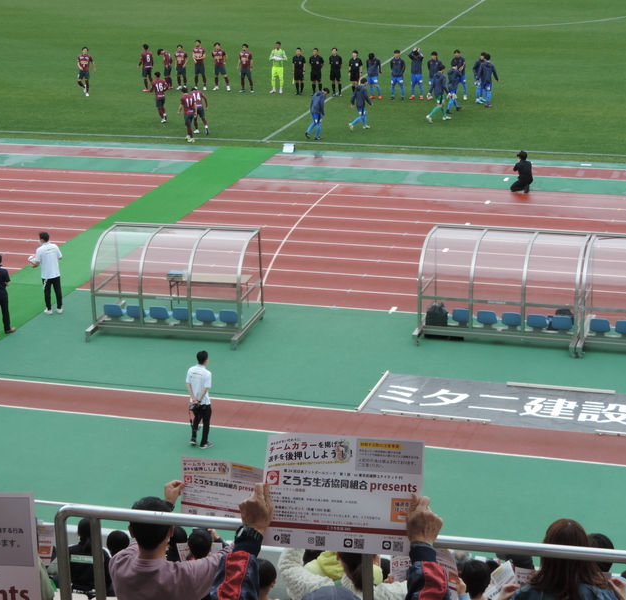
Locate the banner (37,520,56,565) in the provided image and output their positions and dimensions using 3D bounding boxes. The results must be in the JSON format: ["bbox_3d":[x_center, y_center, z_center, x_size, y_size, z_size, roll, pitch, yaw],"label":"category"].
[{"bbox_3d":[-1.907,1.612,10.600,0.420,0.297,0.030,3,18,-4],"label":"banner"}]

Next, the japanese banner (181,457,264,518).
[{"bbox_3d":[-0.430,0.910,7.650,0.420,0.297,0.040,7,18,16],"label":"japanese banner"}]

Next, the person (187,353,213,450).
[{"bbox_3d":[-1.928,1.689,27.623,0.500,1.730,0.360,3,18,13],"label":"person"}]

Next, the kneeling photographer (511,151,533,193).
[{"bbox_3d":[5.744,-3.548,44.409,0.580,1.130,0.470,12,22,36],"label":"kneeling photographer"}]

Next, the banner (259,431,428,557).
[{"bbox_3d":[0.076,0.507,4.210,0.420,0.297,0.040,2,-12,10],"label":"banner"}]

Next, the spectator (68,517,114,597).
[{"bbox_3d":[-1.709,2.248,13.021,0.500,1.220,0.750,4,18,17],"label":"spectator"}]

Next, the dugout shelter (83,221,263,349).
[{"bbox_3d":[-2.867,-0.332,33.525,3.300,2.060,2.130,3,18,14],"label":"dugout shelter"}]

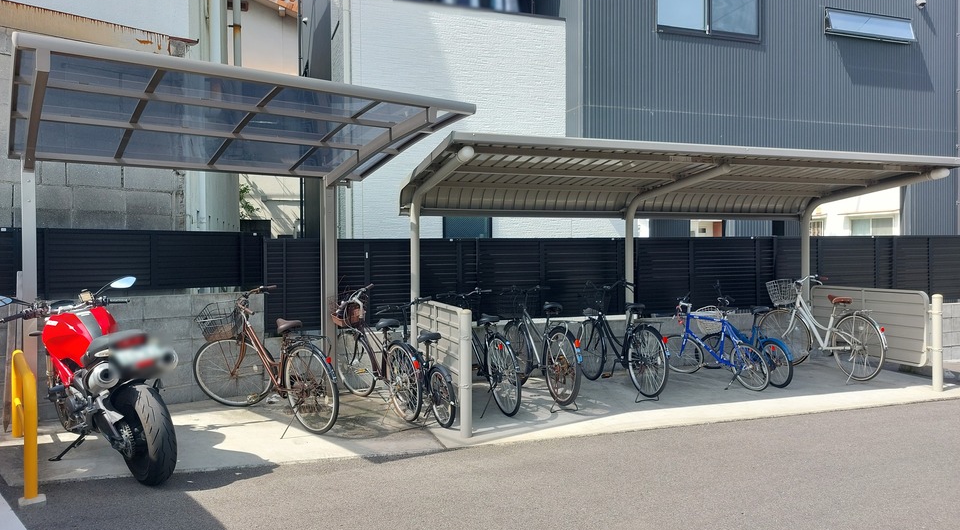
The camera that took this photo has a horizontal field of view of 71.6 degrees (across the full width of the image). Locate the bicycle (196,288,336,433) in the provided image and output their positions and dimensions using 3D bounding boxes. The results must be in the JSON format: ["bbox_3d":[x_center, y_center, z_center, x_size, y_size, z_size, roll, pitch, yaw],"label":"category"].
[{"bbox_3d":[-1.670,0.735,5.320,1.740,1.050,0.580,1,2,40],"label":"bicycle"}]

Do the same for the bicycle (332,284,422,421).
[{"bbox_3d":[-0.980,0.780,6.070,0.560,1.070,1.750,-1,1,-33],"label":"bicycle"}]

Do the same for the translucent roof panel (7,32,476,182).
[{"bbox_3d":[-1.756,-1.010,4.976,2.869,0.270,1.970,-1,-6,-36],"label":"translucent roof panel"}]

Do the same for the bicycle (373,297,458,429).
[{"bbox_3d":[-0.570,0.825,5.920,0.560,1.000,1.480,0,1,-30],"label":"bicycle"}]

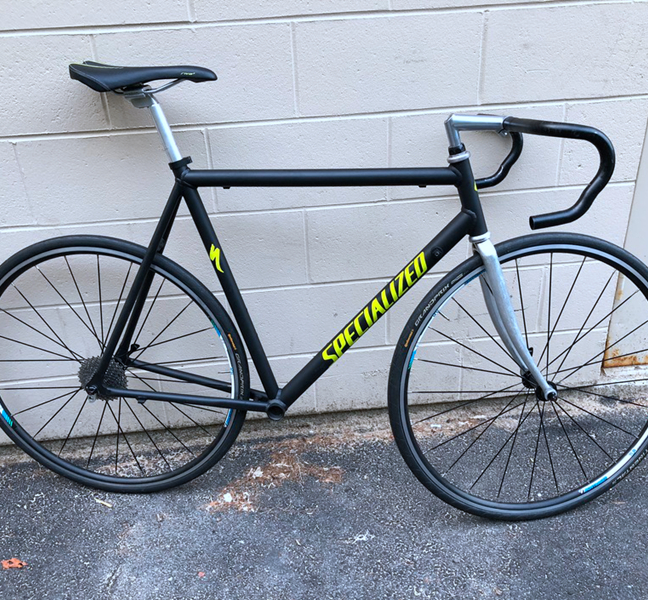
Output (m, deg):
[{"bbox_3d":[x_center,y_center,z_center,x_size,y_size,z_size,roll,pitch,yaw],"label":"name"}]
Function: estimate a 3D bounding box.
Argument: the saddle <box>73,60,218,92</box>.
[{"bbox_3d":[-0.340,-0.430,1.245,0.278,0.068,0.140,1,21,6],"label":"saddle"}]

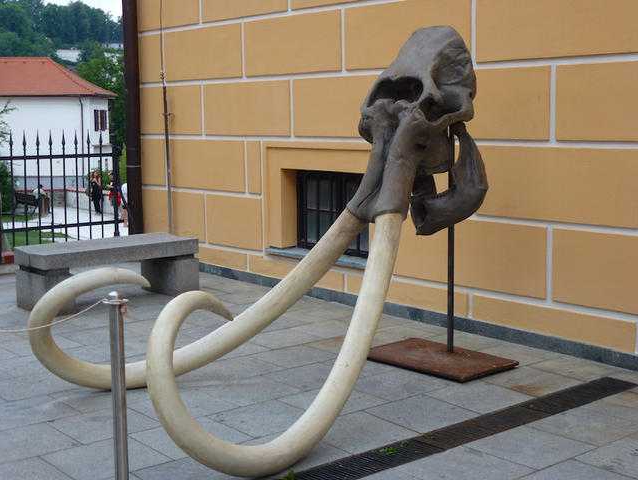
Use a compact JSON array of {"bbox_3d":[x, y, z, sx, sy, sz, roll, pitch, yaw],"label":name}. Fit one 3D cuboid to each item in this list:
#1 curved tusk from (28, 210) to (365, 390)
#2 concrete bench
[{"bbox_3d":[-0.672,0.340,5.453,1.954,1.043,0.493,-4,8,-20],"label":"curved tusk"},{"bbox_3d":[-1.808,0.270,8.151,1.469,0.477,0.612,-7,10,-38],"label":"concrete bench"}]

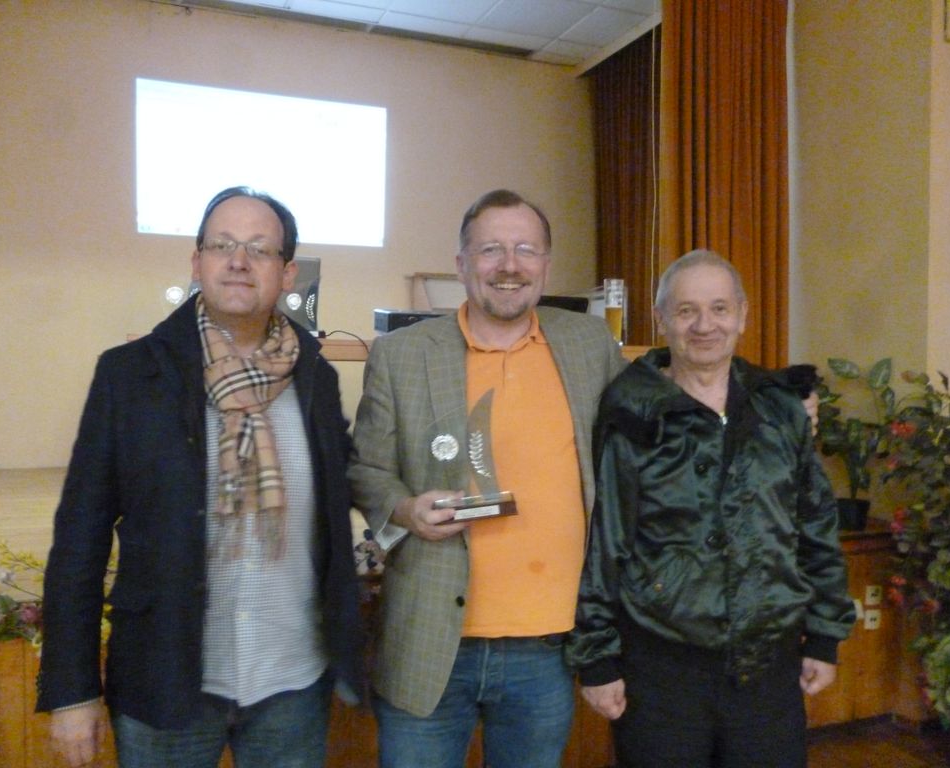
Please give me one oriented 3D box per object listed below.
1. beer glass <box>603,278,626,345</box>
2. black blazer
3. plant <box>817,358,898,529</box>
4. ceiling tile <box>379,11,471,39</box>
[{"bbox_3d":[0.497,-0.256,2.960,0.075,0.240,0.075,0,1,0],"label":"beer glass"},{"bbox_3d":[-0.500,0.214,1.520,0.560,0.740,0.300,0,1,-20],"label":"black blazer"},{"bbox_3d":[1.531,0.245,3.360,0.330,0.700,0.320,-1,1,-23],"label":"plant"},{"bbox_3d":[-0.344,-2.499,5.750,0.620,0.020,0.220,-1,1,-23],"label":"ceiling tile"}]

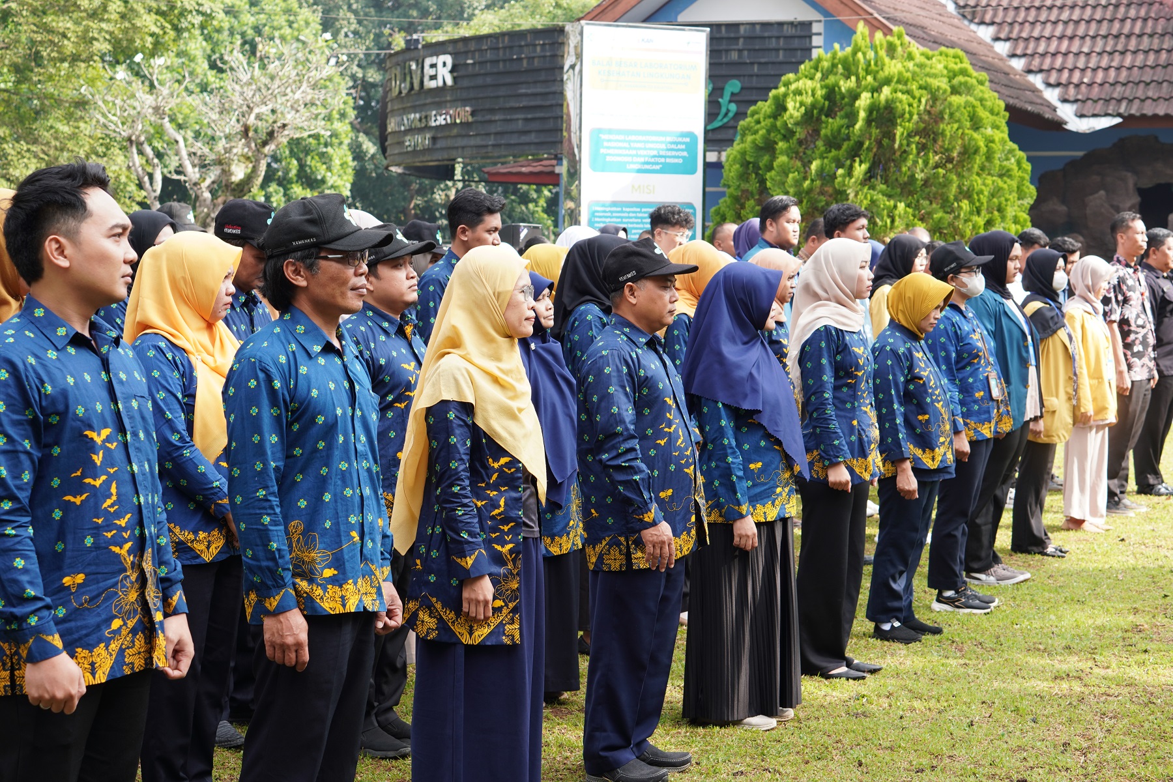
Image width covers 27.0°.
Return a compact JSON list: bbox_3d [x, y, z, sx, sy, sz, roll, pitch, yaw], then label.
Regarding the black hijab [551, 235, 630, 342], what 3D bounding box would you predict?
[{"bbox_3d":[0.043,-0.390,9.200,0.320,0.430,0.320,2,4,24],"label":"black hijab"}]

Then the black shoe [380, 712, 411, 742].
[{"bbox_3d":[-0.587,1.085,7.880,0.280,0.105,0.100,2,4,20],"label":"black shoe"}]

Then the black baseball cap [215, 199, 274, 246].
[{"bbox_3d":[-1.092,-0.542,7.900,0.260,0.150,0.180,9,6,13],"label":"black baseball cap"}]

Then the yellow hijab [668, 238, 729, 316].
[{"bbox_3d":[0.463,-0.431,10.070,0.290,0.400,0.290,2,4,20],"label":"yellow hijab"}]

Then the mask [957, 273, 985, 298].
[{"bbox_3d":[1.681,-0.461,10.630,0.100,0.115,0.140,2,4,25],"label":"mask"}]

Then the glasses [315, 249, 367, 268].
[{"bbox_3d":[-0.574,-0.295,5.460,0.145,0.045,0.140,2,4,18],"label":"glasses"}]

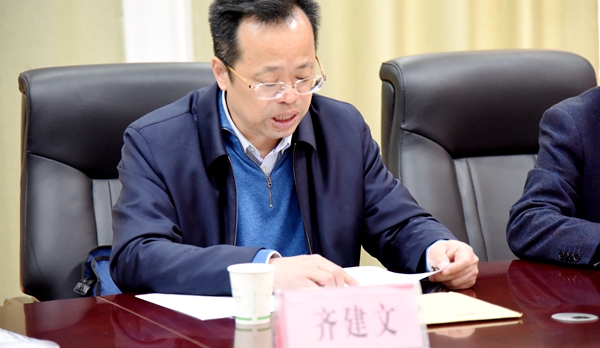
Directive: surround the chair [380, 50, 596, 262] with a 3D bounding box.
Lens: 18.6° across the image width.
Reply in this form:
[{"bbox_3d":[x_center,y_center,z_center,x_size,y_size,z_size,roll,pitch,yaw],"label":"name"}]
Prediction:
[{"bbox_3d":[0.527,0.307,3.726,0.620,1.100,0.680,-4,7,-24],"label":"chair"}]

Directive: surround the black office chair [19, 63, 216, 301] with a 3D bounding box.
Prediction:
[{"bbox_3d":[-0.224,0.352,3.465,0.620,1.100,0.680,-3,7,-17],"label":"black office chair"}]

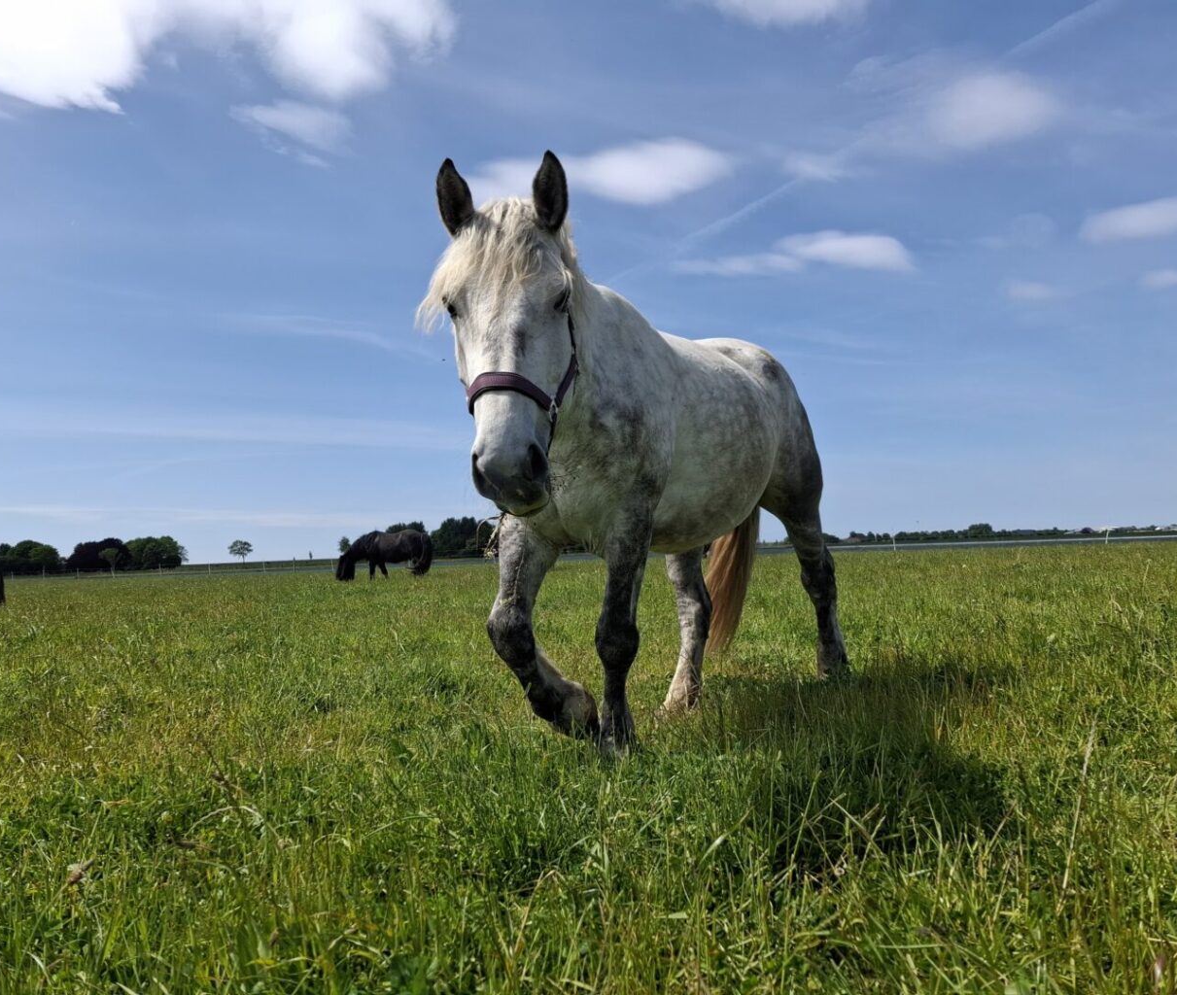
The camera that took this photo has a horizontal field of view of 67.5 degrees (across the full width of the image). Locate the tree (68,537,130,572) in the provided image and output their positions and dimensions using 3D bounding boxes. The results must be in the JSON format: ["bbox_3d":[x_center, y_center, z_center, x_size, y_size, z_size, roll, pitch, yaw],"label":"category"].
[{"bbox_3d":[-105.639,12.479,189.811,11.500,7.600,10.500,0,-4,-29],"label":"tree"}]

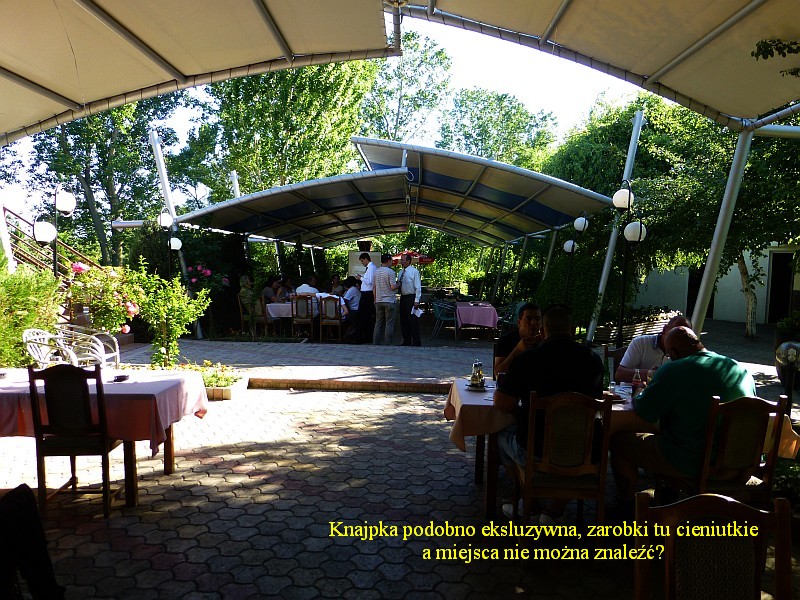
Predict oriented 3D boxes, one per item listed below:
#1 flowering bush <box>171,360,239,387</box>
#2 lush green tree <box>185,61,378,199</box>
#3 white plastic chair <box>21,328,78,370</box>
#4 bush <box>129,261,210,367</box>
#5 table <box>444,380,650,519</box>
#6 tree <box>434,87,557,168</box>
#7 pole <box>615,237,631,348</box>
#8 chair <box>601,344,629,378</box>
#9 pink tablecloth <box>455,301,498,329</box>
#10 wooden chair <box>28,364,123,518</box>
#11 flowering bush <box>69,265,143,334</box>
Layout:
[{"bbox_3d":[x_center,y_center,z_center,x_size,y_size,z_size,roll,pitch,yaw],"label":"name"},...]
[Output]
[{"bbox_3d":[-2.470,0.880,7.009,0.720,0.270,0.680,1,3,0],"label":"flowering bush"},{"bbox_3d":[-5.469,-5.924,26.729,8.200,11.800,7.800,1,3,0],"label":"lush green tree"},{"bbox_3d":[-4.170,0.777,6.907,0.640,0.840,0.580,0,3,-2],"label":"white plastic chair"},{"bbox_3d":[-3.240,0.250,7.778,1.120,1.590,1.020,0,3,0],"label":"bush"},{"bbox_3d":[1.130,0.998,3.825,1.600,0.760,0.840,0,3,0],"label":"table"},{"bbox_3d":[6.550,-7.439,37.652,7.800,14.100,7.600,1,3,0],"label":"tree"},{"bbox_3d":[3.294,0.074,8.212,0.110,2.000,0.110,1,3,0],"label":"pole"},{"bbox_3d":[1.880,0.861,4.278,0.470,0.980,0.530,0,3,0],"label":"chair"},{"bbox_3d":[1.629,0.328,11.732,0.860,0.400,1.150,1,3,0],"label":"pink tablecloth"},{"bbox_3d":[-2.085,0.890,3.738,0.470,0.985,0.540,0,3,-2],"label":"wooden chair"},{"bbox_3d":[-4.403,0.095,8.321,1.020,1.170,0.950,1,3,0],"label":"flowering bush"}]

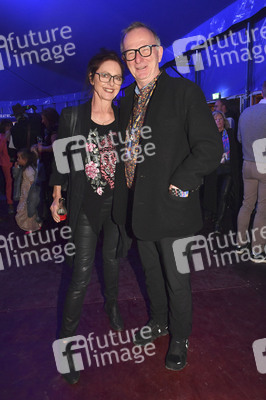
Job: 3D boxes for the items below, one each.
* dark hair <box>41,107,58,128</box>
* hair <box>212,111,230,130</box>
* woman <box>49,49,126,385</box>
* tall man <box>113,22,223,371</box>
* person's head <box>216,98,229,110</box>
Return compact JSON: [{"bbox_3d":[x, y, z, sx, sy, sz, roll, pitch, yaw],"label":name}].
[{"bbox_3d":[-1.207,-1.189,3.850,0.260,0.300,0.220,-2,13,-10],"label":"dark hair"},{"bbox_3d":[1.159,-1.044,3.500,0.220,0.260,0.230,7,15,29],"label":"hair"},{"bbox_3d":[-0.218,0.090,1.533,0.520,1.680,0.460,-4,13,-14],"label":"woman"},{"bbox_3d":[0.140,0.014,1.518,0.620,1.820,0.450,4,13,21],"label":"tall man"},{"bbox_3d":[1.344,-1.426,4.000,0.200,0.210,0.180,-1,13,-3],"label":"person's head"}]

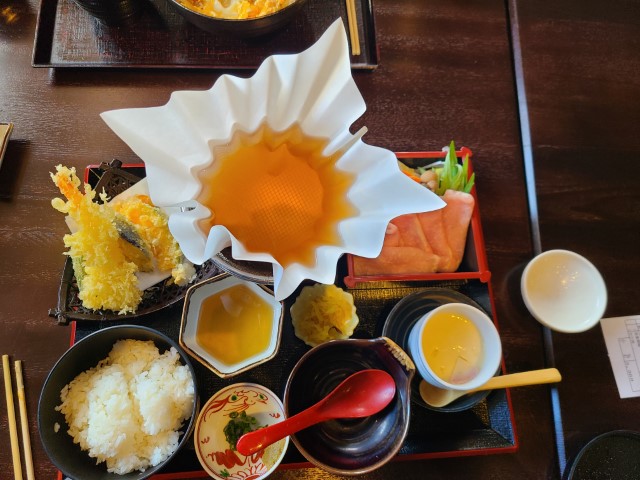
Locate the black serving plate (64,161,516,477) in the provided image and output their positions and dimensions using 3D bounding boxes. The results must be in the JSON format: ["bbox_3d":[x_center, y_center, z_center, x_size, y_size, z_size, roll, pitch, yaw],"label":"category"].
[{"bbox_3d":[-0.034,0.065,0.511,0.434,0.025,0.322,-3,73,-3],"label":"black serving plate"}]

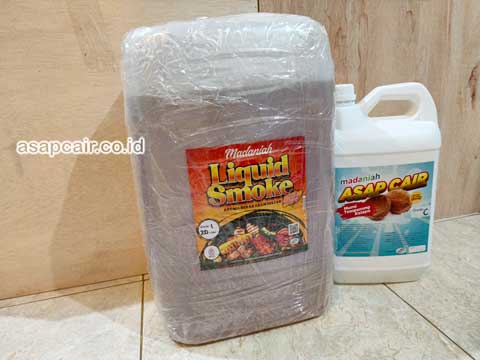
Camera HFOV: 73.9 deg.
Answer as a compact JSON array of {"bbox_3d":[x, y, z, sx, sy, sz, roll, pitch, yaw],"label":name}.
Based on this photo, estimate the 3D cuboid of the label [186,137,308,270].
[{"bbox_3d":[0.015,0.031,0.388,0.142,0.153,0.010,-8,18,-12],"label":"label"}]

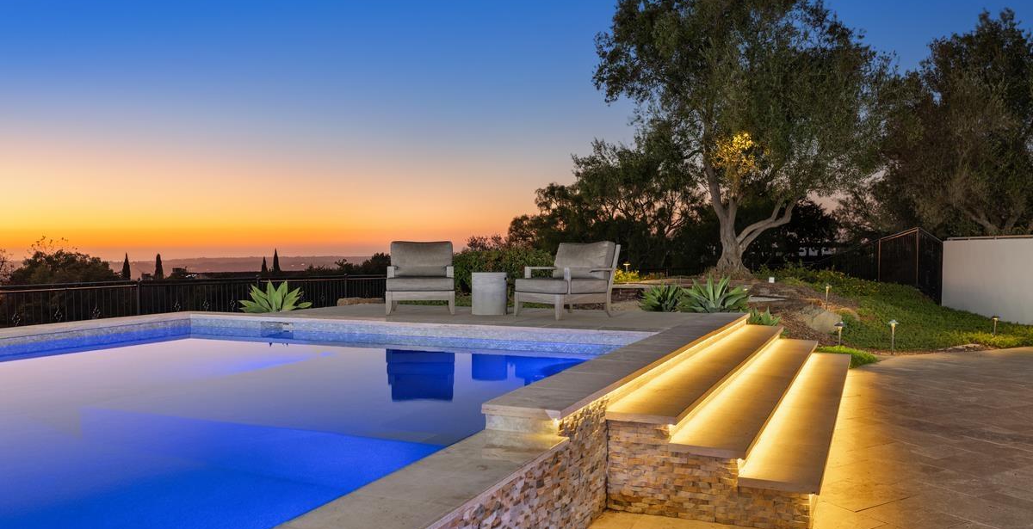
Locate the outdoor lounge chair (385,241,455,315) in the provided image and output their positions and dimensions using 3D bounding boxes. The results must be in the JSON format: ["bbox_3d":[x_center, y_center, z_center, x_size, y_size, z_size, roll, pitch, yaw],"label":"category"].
[{"bbox_3d":[-1.167,0.154,8.546,0.810,0.870,0.890,0,1,-5],"label":"outdoor lounge chair"}]

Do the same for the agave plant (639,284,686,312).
[{"bbox_3d":[1.930,0.461,9.000,0.700,0.410,0.680,0,1,0],"label":"agave plant"}]

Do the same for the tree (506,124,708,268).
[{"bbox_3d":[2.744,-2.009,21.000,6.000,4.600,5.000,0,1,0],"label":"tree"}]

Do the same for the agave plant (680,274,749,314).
[{"bbox_3d":[2.533,0.405,8.750,0.860,0.530,0.820,0,1,0],"label":"agave plant"}]

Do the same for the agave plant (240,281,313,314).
[{"bbox_3d":[-3.111,0.462,8.900,0.930,0.500,0.900,0,1,0],"label":"agave plant"}]

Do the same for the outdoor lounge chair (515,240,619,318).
[{"bbox_3d":[0.572,0.163,7.948,0.890,0.870,0.810,-1,2,-36],"label":"outdoor lounge chair"}]

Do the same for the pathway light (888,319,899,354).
[{"bbox_3d":[4.809,0.924,8.800,0.140,0.460,0.140,0,1,0],"label":"pathway light"}]

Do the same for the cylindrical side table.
[{"bbox_3d":[-0.323,0.344,8.222,0.420,0.500,0.420,0,1,0],"label":"cylindrical side table"}]

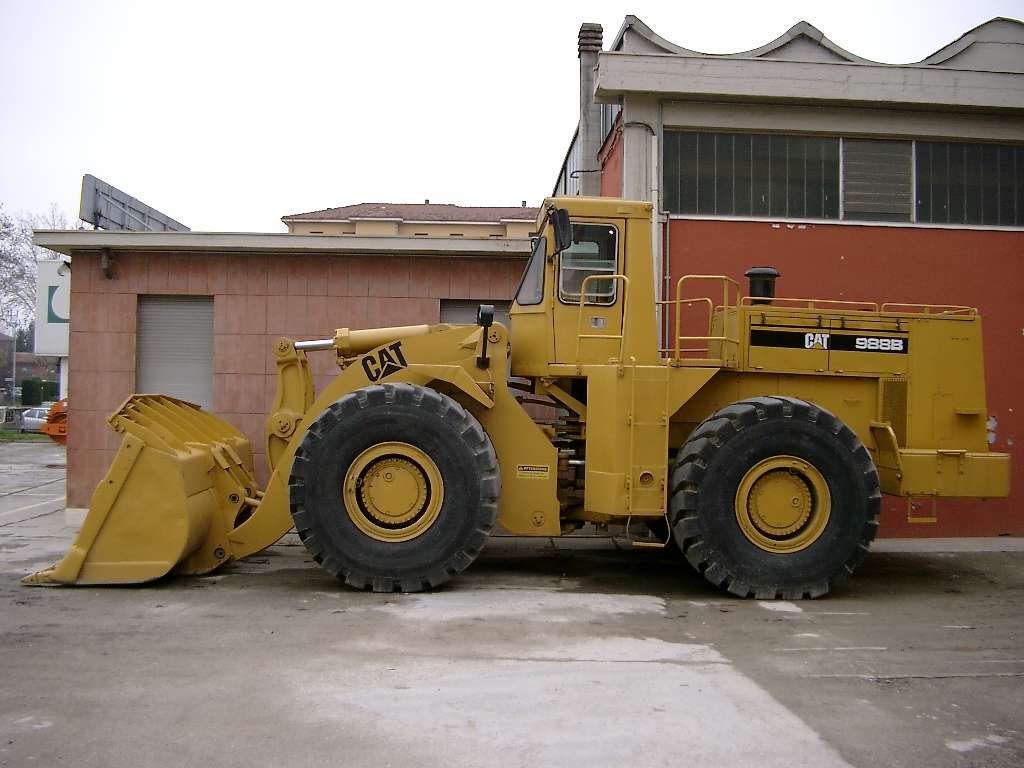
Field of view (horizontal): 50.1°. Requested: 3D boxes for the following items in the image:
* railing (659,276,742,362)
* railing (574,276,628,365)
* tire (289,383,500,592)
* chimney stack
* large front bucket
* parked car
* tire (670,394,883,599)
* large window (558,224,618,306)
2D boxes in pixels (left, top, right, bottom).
[{"bbox_3d":[2.014,-0.664,11.450,0.680,0.930,0.550,1,-2,-4],"label":"railing"},{"bbox_3d":[0.922,-0.647,11.150,0.560,0.980,0.070,1,-2,-4],"label":"railing"},{"bbox_3d":[-1.167,1.021,11.049,2.030,2.020,0.870,1,-2,-4],"label":"tire"},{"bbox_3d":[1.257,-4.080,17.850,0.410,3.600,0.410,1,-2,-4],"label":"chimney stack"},{"bbox_3d":[-3.796,1.073,12.280,1.900,1.840,3.550,1,-2,-3],"label":"large front bucket"},{"bbox_3d":[-26.199,2.068,62.000,4.000,1.440,1.680,1,-2,9],"label":"parked car"},{"bbox_3d":[2.667,1.154,11.329,2.030,2.020,0.870,1,-2,-4],"label":"tire"},{"bbox_3d":[0.821,-1.256,11.600,0.640,0.870,0.060,1,-2,-4],"label":"large window"}]

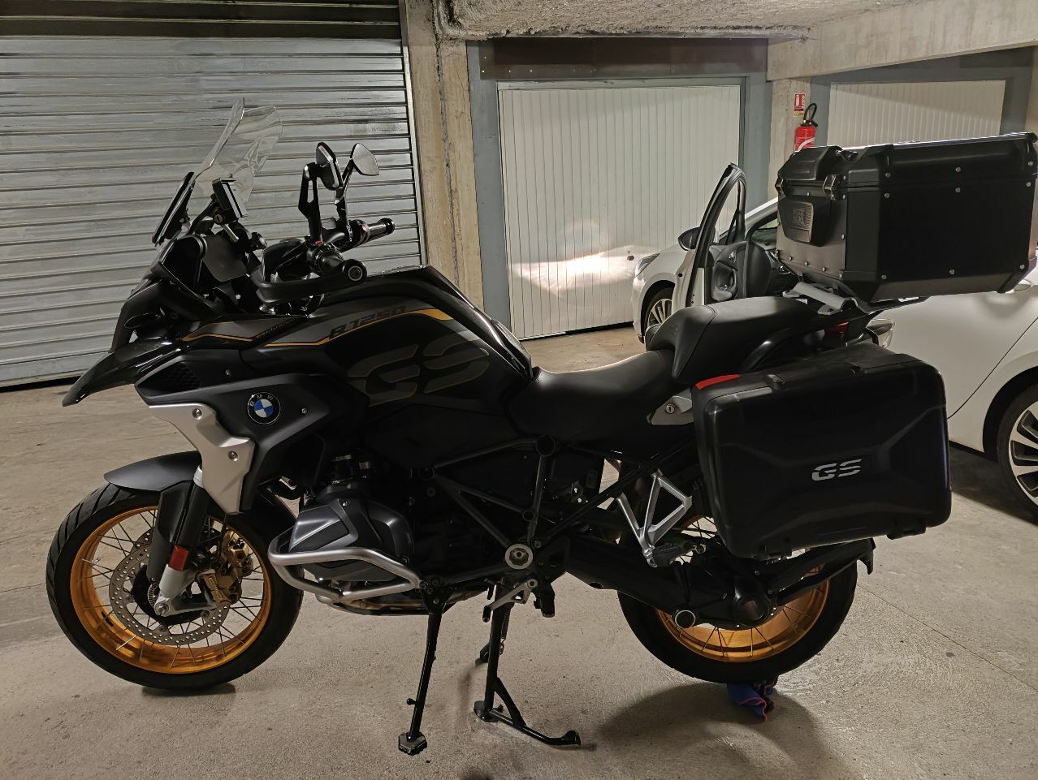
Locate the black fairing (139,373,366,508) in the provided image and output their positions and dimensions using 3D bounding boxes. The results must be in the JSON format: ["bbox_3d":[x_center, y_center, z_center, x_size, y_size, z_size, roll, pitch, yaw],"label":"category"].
[{"bbox_3d":[-0.592,0.121,1.643,0.500,0.340,0.170,-1,15,1],"label":"black fairing"}]

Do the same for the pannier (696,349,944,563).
[{"bbox_3d":[0.611,0.113,1.511,0.460,0.350,0.250,-10,14,3],"label":"pannier"}]

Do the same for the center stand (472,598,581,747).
[{"bbox_3d":[0.021,0.682,1.969,0.270,0.335,0.410,-1,15,1],"label":"center stand"}]

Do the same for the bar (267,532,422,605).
[{"bbox_3d":[-0.385,0.419,1.667,0.310,0.250,0.270,-1,15,1],"label":"bar"}]

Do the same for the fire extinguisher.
[{"bbox_3d":[2.718,-2.362,6.854,0.210,0.680,0.200,-8,16,-17],"label":"fire extinguisher"}]

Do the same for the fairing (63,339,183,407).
[{"bbox_3d":[-0.977,-0.052,1.825,0.360,0.180,0.240,-1,15,1],"label":"fairing"}]

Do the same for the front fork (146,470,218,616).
[{"bbox_3d":[-0.864,0.388,1.852,0.130,0.430,0.100,20,14,-12],"label":"front fork"}]

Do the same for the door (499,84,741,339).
[{"bbox_3d":[0.987,-1.689,6.692,2.363,2.181,0.060,-8,16,-17],"label":"door"}]

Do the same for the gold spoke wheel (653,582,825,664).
[{"bbox_3d":[0.587,0.502,1.950,0.455,0.455,0.130,-1,15,1],"label":"gold spoke wheel"}]

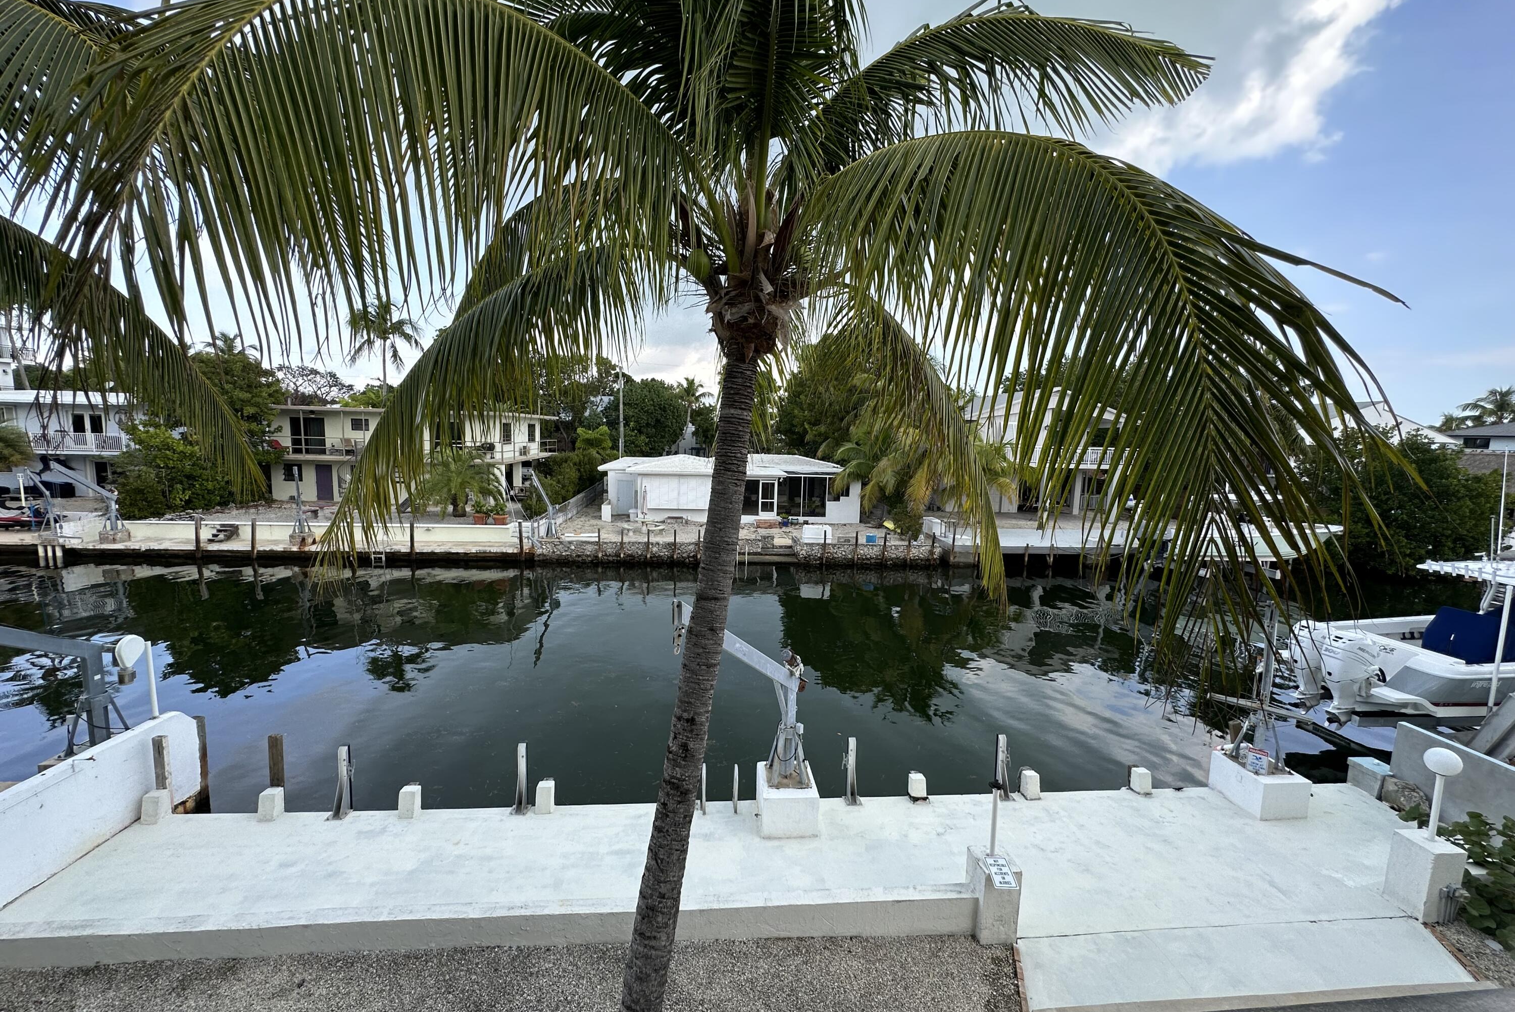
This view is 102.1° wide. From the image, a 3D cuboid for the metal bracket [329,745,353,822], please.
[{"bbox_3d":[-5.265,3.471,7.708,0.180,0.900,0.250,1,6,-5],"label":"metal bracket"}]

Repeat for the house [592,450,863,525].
[{"bbox_3d":[-1.959,-1.334,38.334,15.100,3.550,9.600,1,6,-5],"label":"house"}]

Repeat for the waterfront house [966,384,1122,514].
[{"bbox_3d":[18.763,-3.990,46.019,10.910,8.300,10.500,1,6,-5],"label":"waterfront house"}]

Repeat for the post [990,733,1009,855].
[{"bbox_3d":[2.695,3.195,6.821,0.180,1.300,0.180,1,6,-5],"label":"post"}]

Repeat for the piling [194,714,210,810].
[{"bbox_3d":[-7.593,3.547,8.387,0.180,1.490,0.180,1,6,-5],"label":"piling"}]

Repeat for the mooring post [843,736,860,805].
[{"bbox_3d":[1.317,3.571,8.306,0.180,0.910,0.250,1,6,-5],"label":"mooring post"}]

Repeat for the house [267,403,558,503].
[{"bbox_3d":[-21.641,-3.475,41.316,15.690,5.600,10.000,0,6,-12],"label":"house"}]

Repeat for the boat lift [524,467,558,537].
[{"bbox_3d":[-9.362,-0.072,26.454,0.900,3.050,2.100,4,6,22],"label":"boat lift"}]

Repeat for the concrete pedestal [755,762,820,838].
[{"bbox_3d":[0.381,3.782,7.930,0.700,0.530,0.830,1,6,-5],"label":"concrete pedestal"}]

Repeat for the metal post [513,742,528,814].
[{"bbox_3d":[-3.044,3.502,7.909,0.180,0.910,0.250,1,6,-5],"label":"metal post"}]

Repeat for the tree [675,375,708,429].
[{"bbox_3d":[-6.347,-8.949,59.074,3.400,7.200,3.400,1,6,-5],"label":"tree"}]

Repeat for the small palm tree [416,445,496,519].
[{"bbox_3d":[-14.898,-1.220,30.791,3.900,3.600,3.700,1,6,-5],"label":"small palm tree"}]

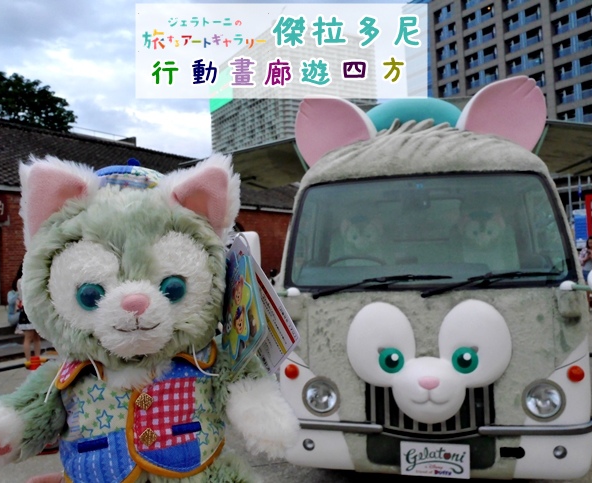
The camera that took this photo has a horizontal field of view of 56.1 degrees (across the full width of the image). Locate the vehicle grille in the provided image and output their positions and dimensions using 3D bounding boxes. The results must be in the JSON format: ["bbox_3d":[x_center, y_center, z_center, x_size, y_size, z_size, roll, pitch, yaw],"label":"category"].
[{"bbox_3d":[0.632,0.801,2.604,0.585,0.265,0.090,-2,-3,10],"label":"vehicle grille"}]

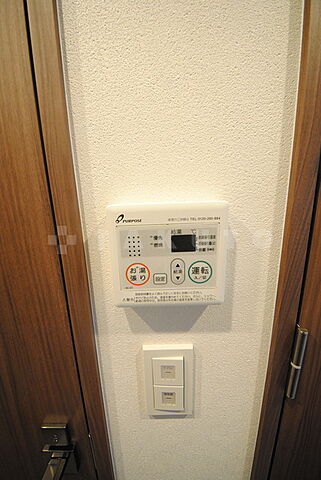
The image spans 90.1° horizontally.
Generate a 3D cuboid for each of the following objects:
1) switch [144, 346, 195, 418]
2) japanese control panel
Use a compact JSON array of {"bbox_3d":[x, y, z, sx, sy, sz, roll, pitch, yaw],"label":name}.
[{"bbox_3d":[0.013,0.211,0.235,0.070,0.120,0.012,-1,11,1],"label":"switch"},{"bbox_3d":[0.010,0.020,0.190,0.131,0.121,0.021,-1,11,1],"label":"japanese control panel"}]

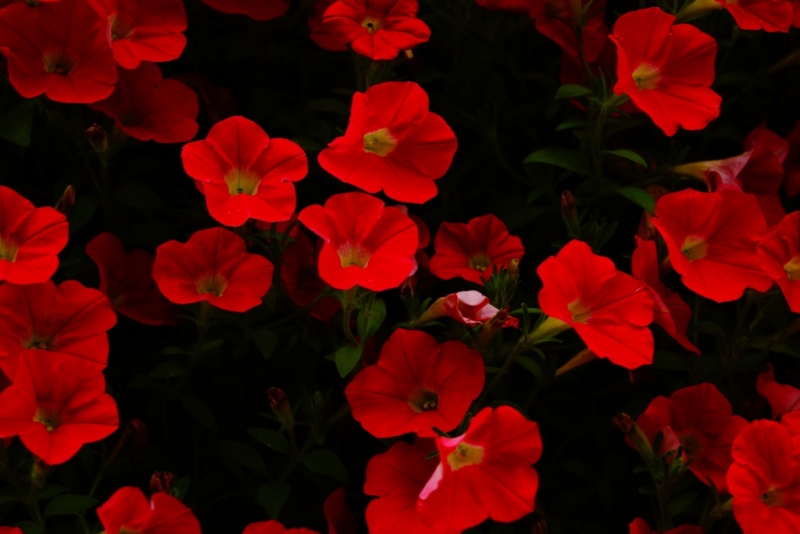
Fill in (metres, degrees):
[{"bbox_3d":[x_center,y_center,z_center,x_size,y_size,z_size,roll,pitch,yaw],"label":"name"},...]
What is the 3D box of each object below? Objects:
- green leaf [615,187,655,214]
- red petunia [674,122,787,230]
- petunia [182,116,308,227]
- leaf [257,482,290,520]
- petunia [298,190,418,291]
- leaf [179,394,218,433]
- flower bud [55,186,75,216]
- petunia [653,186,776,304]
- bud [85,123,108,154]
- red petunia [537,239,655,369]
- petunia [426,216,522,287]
[{"bbox_3d":[0.127,-0.036,0.880,0.024,0.006,0.013,27,44,21],"label":"green leaf"},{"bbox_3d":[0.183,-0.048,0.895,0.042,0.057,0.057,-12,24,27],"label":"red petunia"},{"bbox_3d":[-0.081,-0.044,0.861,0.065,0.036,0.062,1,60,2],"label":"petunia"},{"bbox_3d":[-0.069,0.127,0.880,0.018,0.006,0.021,0,56,0],"label":"leaf"},{"bbox_3d":[-0.022,-0.013,0.860,0.063,0.036,0.058,0,57,-3],"label":"petunia"},{"bbox_3d":[-0.114,0.084,0.920,0.031,0.005,0.014,43,55,9],"label":"leaf"},{"bbox_3d":[-0.182,-0.036,0.880,0.009,0.018,0.009,22,21,-4],"label":"flower bud"},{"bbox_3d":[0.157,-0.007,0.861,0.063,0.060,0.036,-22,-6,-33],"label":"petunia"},{"bbox_3d":[-0.168,-0.071,0.900,0.012,0.019,0.012,-21,18,0],"label":"bud"},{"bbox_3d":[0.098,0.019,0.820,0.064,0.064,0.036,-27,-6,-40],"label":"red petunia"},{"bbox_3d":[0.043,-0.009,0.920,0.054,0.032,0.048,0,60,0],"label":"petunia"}]

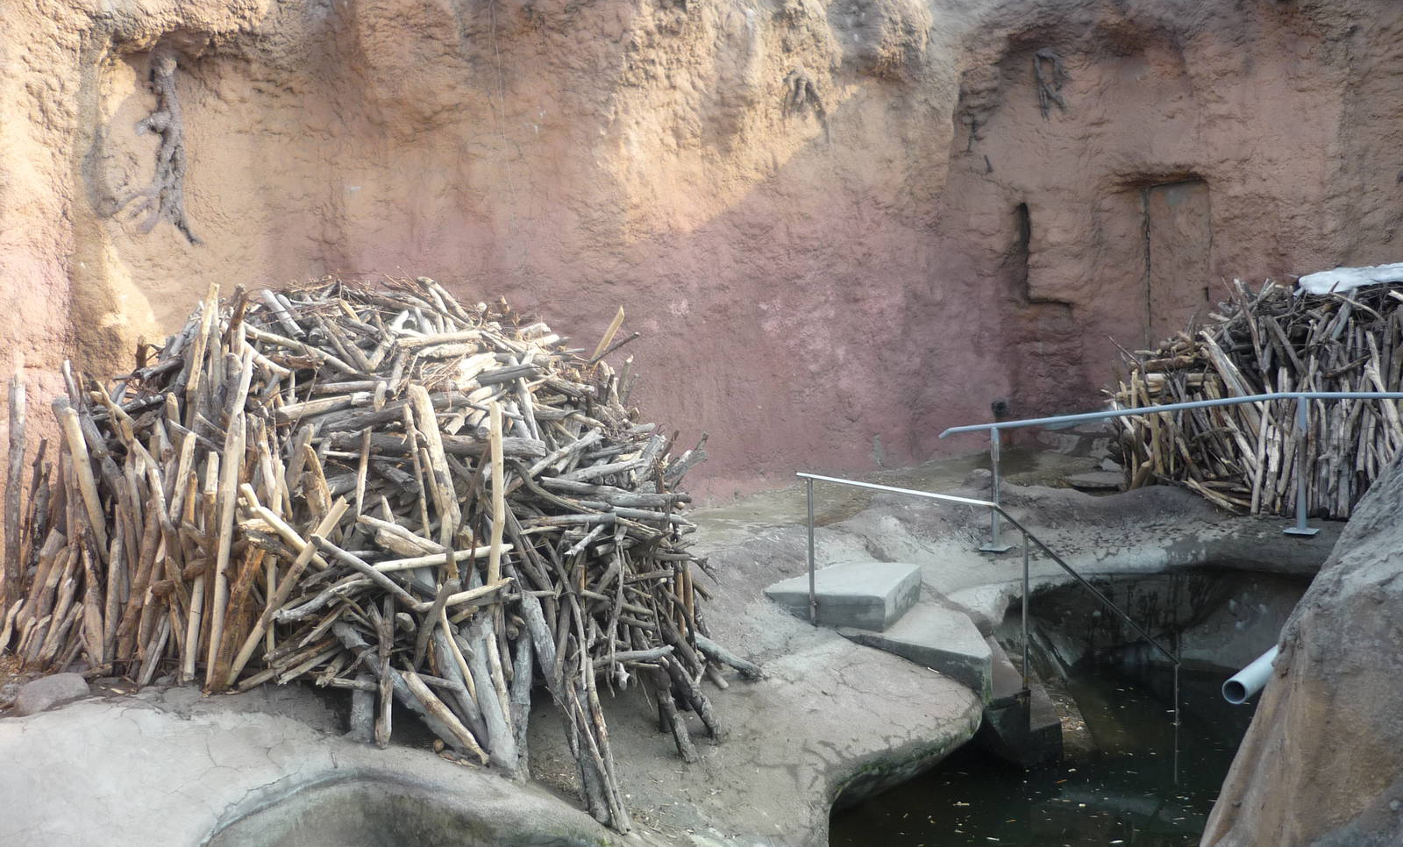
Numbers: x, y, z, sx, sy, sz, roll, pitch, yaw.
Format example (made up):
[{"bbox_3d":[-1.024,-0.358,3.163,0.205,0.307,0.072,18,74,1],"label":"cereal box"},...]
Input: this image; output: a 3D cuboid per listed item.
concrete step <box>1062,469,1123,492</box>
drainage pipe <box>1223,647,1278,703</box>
[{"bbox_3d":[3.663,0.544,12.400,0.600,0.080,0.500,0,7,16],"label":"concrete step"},{"bbox_3d":[2.604,1.155,6.206,0.110,0.110,0.650,4,11,42],"label":"drainage pipe"}]

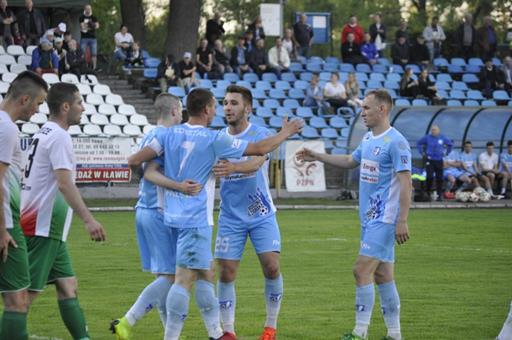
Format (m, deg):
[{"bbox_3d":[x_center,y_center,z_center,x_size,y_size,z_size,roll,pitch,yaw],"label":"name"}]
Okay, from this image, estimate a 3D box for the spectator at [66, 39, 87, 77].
[{"bbox_3d":[-4.608,-2.721,67.808,0.520,1.220,0.700,0,1,-10],"label":"spectator"}]

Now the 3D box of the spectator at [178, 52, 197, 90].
[{"bbox_3d":[-1.787,-2.505,69.299,0.500,1.140,0.720,0,1,-18],"label":"spectator"}]

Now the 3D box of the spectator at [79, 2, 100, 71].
[{"bbox_3d":[-4.442,-3.524,70.652,0.530,1.740,0.360,0,1,-12],"label":"spectator"}]

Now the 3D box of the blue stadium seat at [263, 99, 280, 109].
[{"bbox_3d":[0.402,-1.630,66.710,0.430,0.310,0.410,0,1,-21],"label":"blue stadium seat"}]

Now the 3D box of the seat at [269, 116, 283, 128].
[{"bbox_3d":[0.552,-1.161,65.180,0.430,0.310,0.410,0,1,-21],"label":"seat"}]

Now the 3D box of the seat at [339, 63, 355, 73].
[{"bbox_3d":[2.439,-2.735,71.587,0.430,0.270,0.400,0,1,-20],"label":"seat"}]

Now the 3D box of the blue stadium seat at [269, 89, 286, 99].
[{"bbox_3d":[0.562,-1.919,67.800,0.430,0.310,0.400,0,1,-15],"label":"blue stadium seat"}]

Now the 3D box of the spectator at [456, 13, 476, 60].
[{"bbox_3d":[5.774,-3.411,72.513,0.550,1.750,0.360,0,1,-12],"label":"spectator"}]

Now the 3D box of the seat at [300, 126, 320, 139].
[{"bbox_3d":[1.344,-0.921,65.744,0.420,0.290,0.400,0,1,-18],"label":"seat"}]

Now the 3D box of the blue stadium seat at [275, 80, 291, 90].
[{"bbox_3d":[0.707,-2.110,68.275,0.420,0.330,0.410,0,1,-13],"label":"blue stadium seat"}]

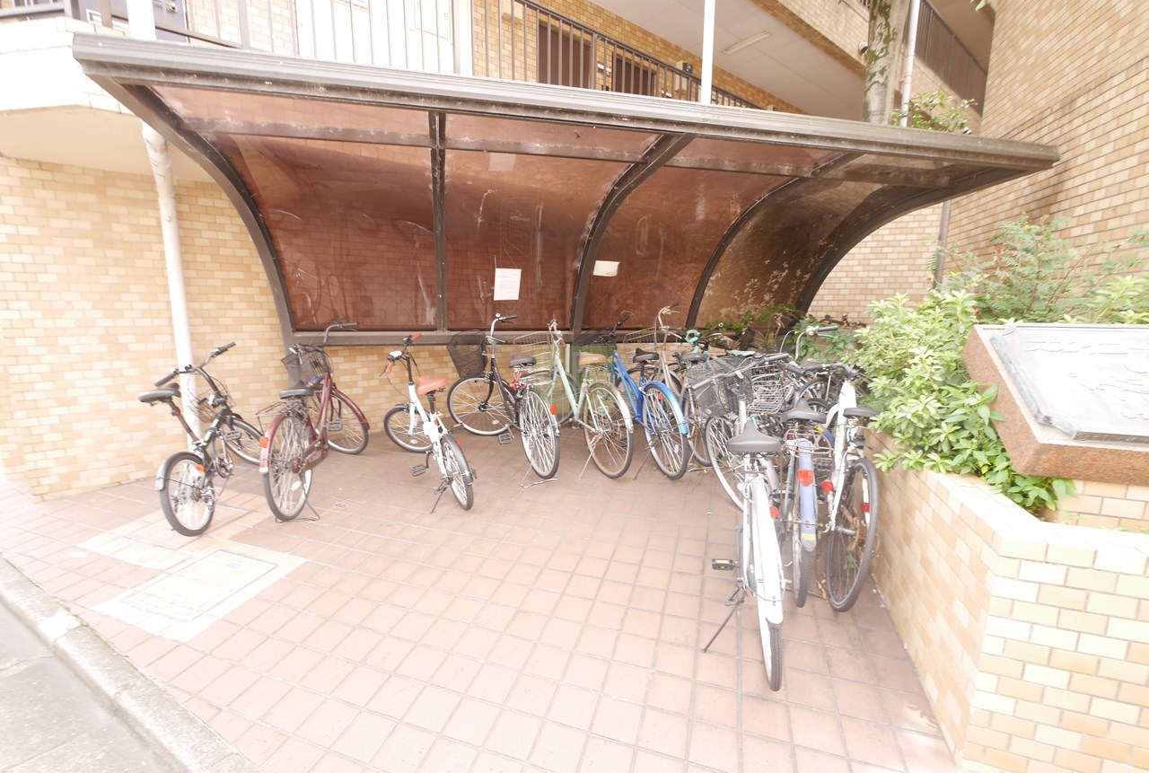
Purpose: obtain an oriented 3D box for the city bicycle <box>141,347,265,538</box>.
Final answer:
[{"bbox_3d":[-2.427,0.280,3.094,0.550,1.000,1.460,-7,13,-16],"label":"city bicycle"}]

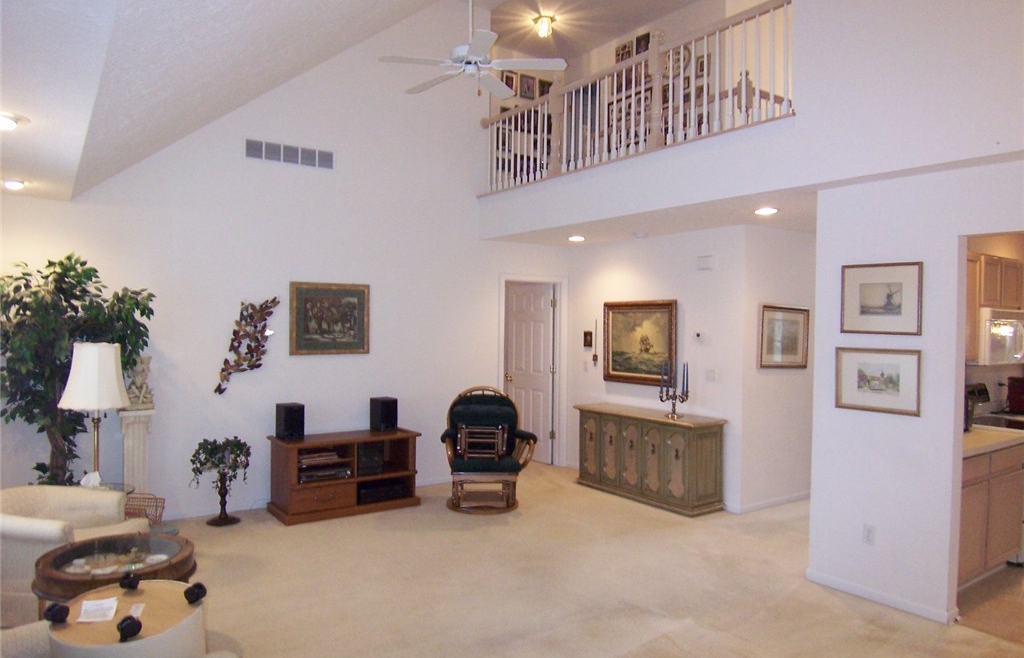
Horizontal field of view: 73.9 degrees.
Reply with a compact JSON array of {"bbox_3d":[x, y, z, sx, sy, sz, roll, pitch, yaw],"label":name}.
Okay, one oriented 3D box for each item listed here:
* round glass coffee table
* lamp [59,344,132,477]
[{"bbox_3d":[-1.968,1.338,3.394,0.713,0.430,0.713,0,1,-35],"label":"round glass coffee table"},{"bbox_3d":[-2.619,0.792,4.256,0.450,1.422,0.450,1,1,-36],"label":"lamp"}]

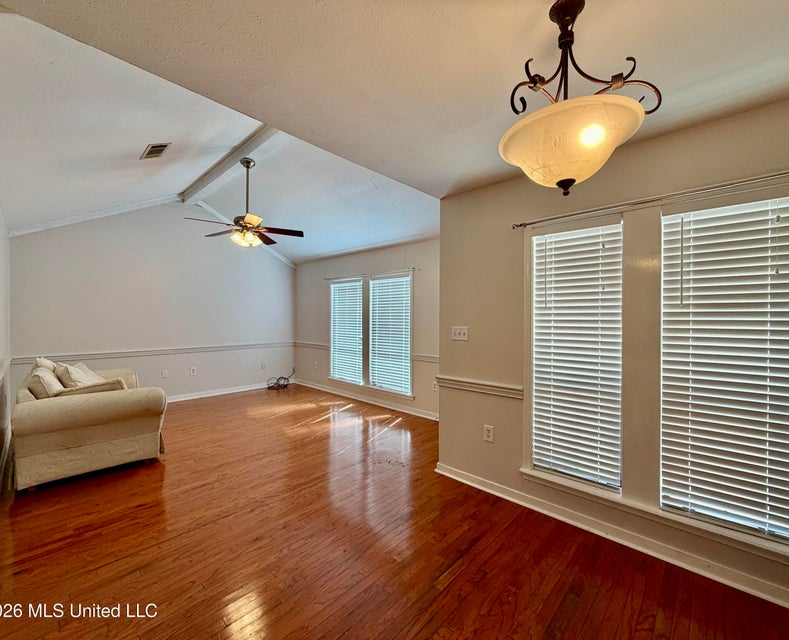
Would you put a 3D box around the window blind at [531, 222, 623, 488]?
[{"bbox_3d":[1.204,0.223,2.321,0.556,1.649,0.063,0,0,44],"label":"window blind"}]

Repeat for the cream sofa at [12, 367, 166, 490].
[{"bbox_3d":[-3.136,0.921,3.522,1.805,0.801,0.984,0,0,44],"label":"cream sofa"}]

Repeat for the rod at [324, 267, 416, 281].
[{"bbox_3d":[-0.502,-0.716,5.473,2.094,0.053,0.087,0,0,44],"label":"rod"}]

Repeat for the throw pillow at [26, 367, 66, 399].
[{"bbox_3d":[-3.146,0.585,3.110,0.434,0.328,0.174,0,20,44],"label":"throw pillow"}]

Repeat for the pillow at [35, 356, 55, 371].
[{"bbox_3d":[-3.446,0.472,3.424,0.386,0.280,0.145,0,32,44],"label":"pillow"}]

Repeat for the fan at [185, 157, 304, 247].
[{"bbox_3d":[-1.916,-1.507,4.406,1.370,1.139,1.370,0,0,44],"label":"fan"}]

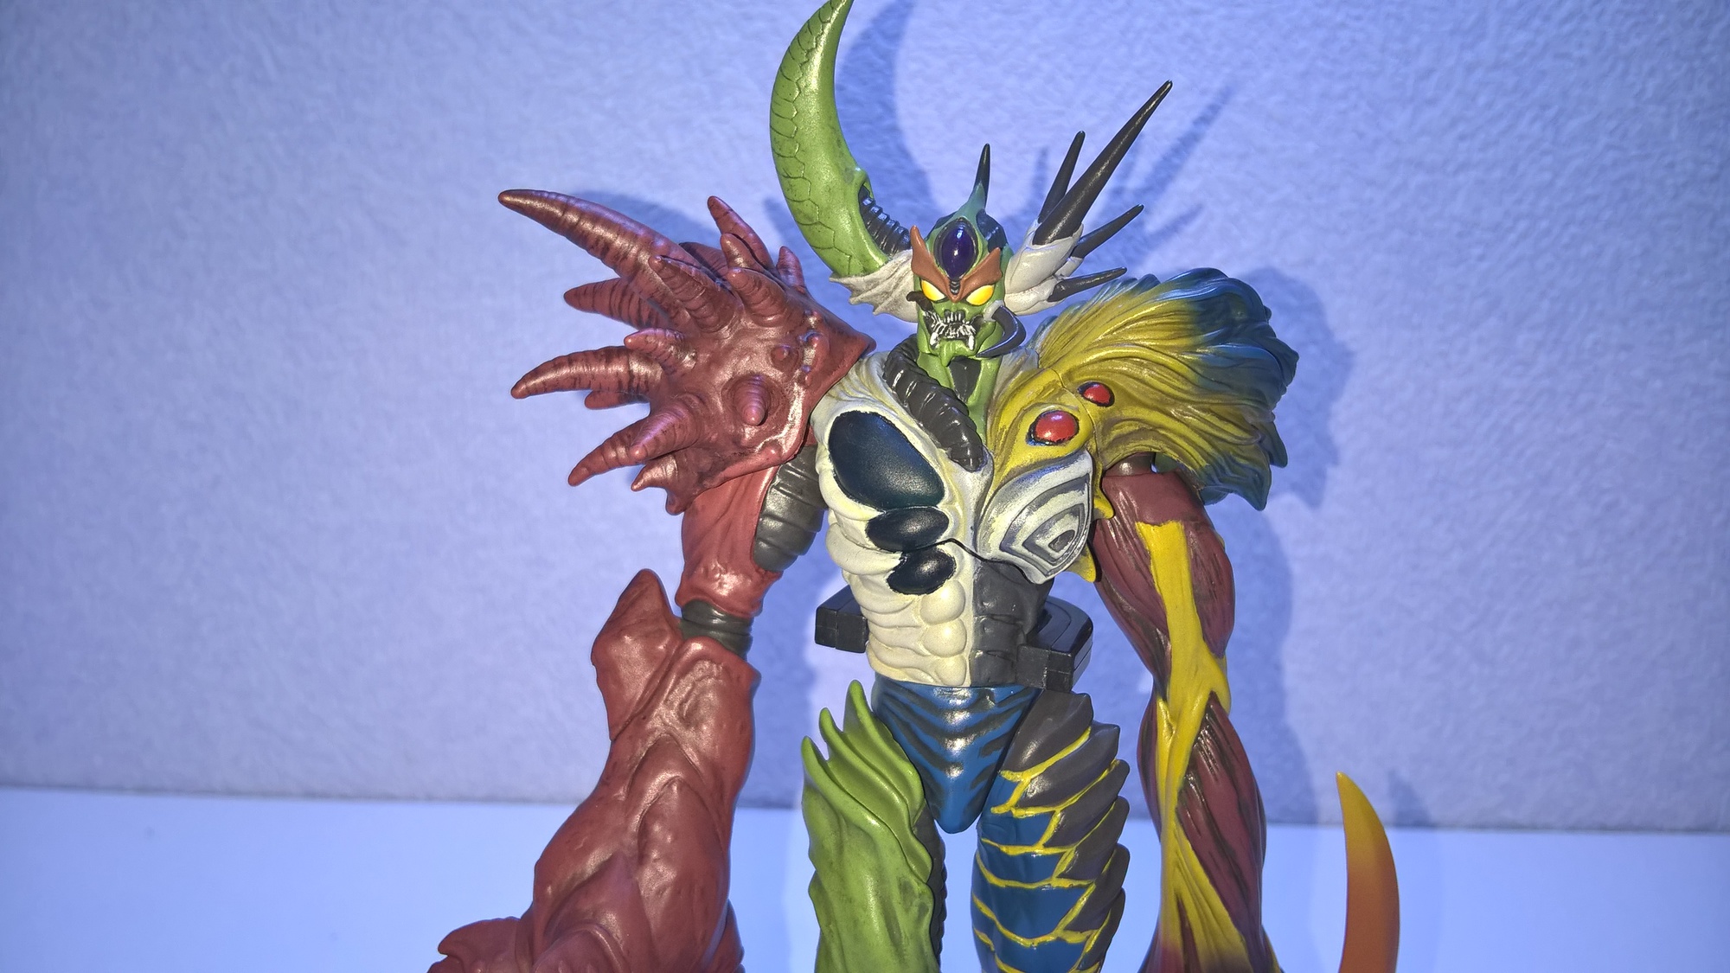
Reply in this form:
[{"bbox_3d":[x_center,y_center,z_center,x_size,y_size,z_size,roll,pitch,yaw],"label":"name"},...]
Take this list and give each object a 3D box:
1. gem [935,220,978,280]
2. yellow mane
[{"bbox_3d":[0.021,-0.053,0.311,0.009,0.014,0.005,1,0,0],"label":"gem"},{"bbox_3d":[0.065,-0.023,0.325,0.071,0.053,0.050,1,12,0],"label":"yellow mane"}]

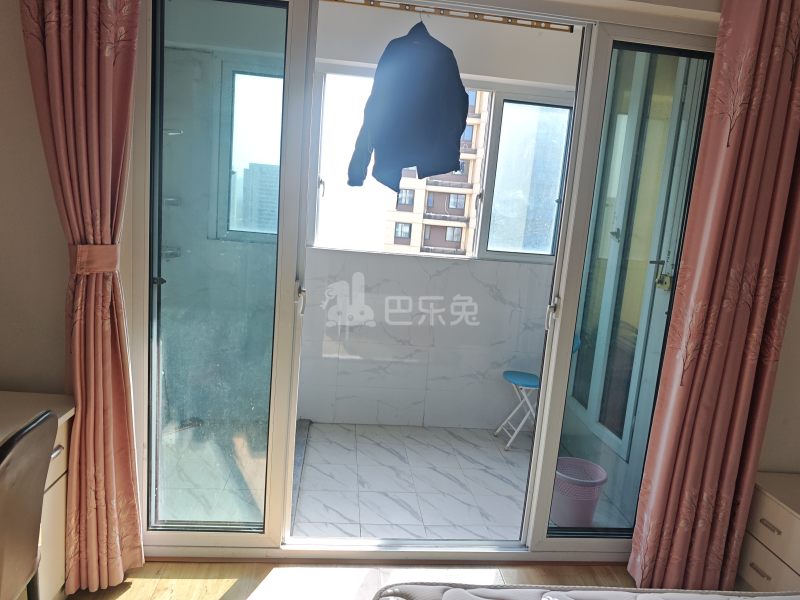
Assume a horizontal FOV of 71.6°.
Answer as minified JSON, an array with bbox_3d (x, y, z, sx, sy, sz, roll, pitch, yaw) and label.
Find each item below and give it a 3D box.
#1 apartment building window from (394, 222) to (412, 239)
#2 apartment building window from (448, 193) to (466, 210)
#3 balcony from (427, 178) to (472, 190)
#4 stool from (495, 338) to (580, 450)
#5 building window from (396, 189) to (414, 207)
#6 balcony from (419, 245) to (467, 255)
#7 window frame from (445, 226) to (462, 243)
[{"bbox_3d":[0.312,-6.202,49.500,1.470,1.320,0.150,5,9,-3],"label":"apartment building window"},{"bbox_3d":[5.214,-8.932,50.300,1.470,1.420,0.150,5,9,-3],"label":"apartment building window"},{"bbox_3d":[4.341,-10.020,48.095,3.950,0.650,1.100,4,9,-6],"label":"balcony"},{"bbox_3d":[0.893,0.583,3.609,0.455,0.776,0.320,4,9,-6],"label":"stool"},{"bbox_3d":[0.497,-8.779,47.527,1.480,1.320,0.150,4,9,-6],"label":"building window"},{"bbox_3d":[3.881,-4.398,49.015,3.950,0.620,1.100,4,9,-6],"label":"balcony"},{"bbox_3d":[4.852,-5.892,49.753,1.460,1.300,0.150,4,9,-6],"label":"window frame"}]

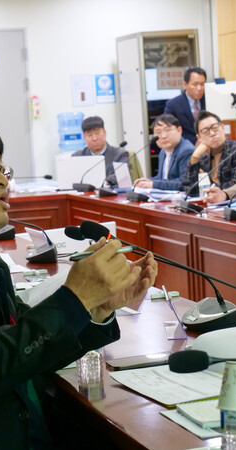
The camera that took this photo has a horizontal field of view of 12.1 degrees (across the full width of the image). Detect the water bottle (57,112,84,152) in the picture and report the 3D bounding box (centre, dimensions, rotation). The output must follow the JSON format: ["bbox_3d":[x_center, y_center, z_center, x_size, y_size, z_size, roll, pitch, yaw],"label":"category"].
[{"bbox_3d":[-0.460,-0.891,10.800,0.270,0.420,0.270,-3,6,0],"label":"water bottle"}]

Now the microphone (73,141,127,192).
[{"bbox_3d":[-0.131,-0.423,8.100,0.400,0.360,0.130,-6,7,-21],"label":"microphone"}]

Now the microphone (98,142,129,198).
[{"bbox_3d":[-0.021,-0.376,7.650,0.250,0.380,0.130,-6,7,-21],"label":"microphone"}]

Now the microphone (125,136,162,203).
[{"bbox_3d":[0.169,-0.361,7.220,0.270,0.420,0.130,-6,7,-21],"label":"microphone"}]

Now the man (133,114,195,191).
[{"bbox_3d":[0.316,-0.175,7.976,0.680,1.220,0.500,-6,7,-24],"label":"man"}]

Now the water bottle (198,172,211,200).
[{"bbox_3d":[0.518,-0.222,6.650,0.070,0.185,0.070,-3,6,0],"label":"water bottle"}]

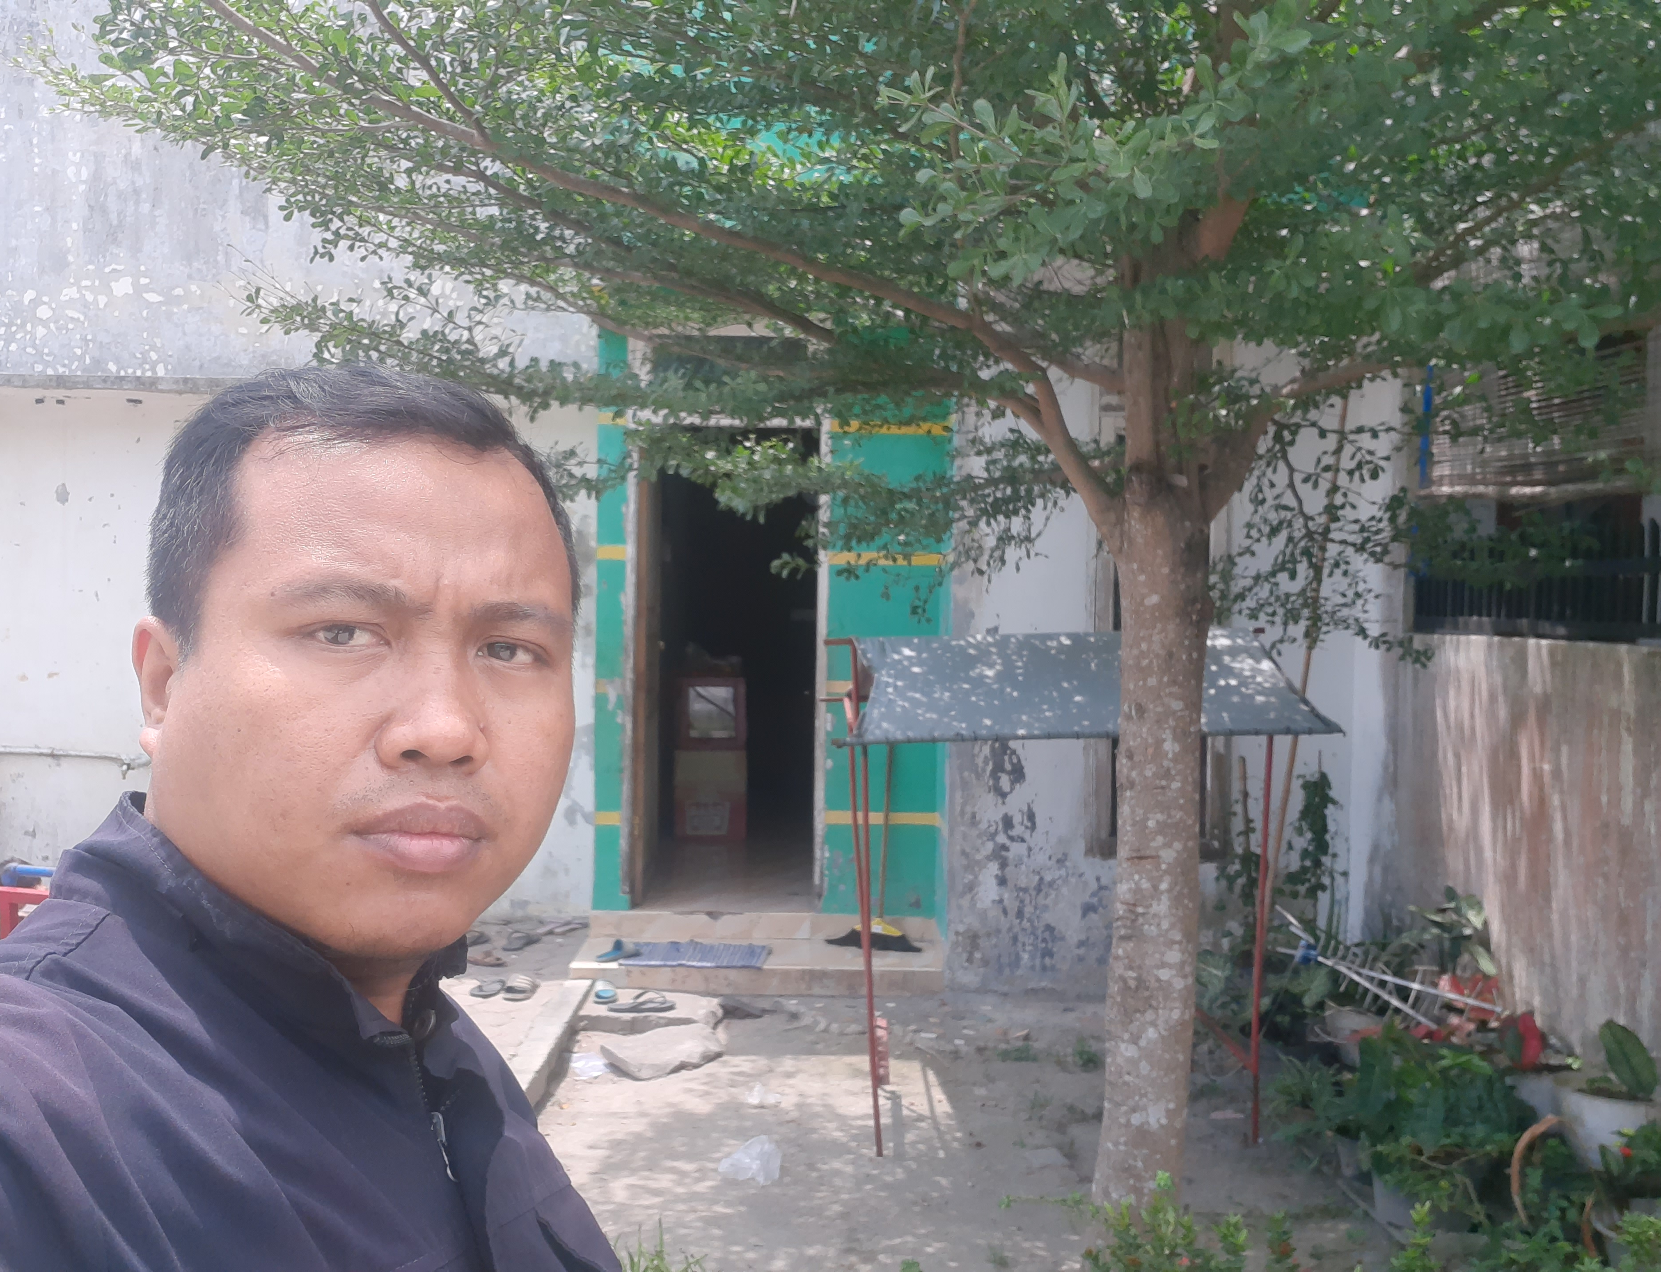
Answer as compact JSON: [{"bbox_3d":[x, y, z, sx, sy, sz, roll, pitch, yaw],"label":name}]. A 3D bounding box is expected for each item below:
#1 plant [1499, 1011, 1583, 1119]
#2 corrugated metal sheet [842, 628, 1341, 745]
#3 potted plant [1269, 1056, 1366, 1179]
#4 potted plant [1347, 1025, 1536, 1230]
[{"bbox_3d":[2.255,1.363,3.902,0.260,0.348,0.260,1,3,-3],"label":"plant"},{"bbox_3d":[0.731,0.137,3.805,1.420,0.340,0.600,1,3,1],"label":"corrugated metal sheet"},{"bbox_3d":[1.417,1.379,3.582,0.270,0.313,0.270,1,3,-3],"label":"potted plant"},{"bbox_3d":[1.668,1.310,3.369,0.460,0.490,0.440,1,3,-3],"label":"potted plant"}]

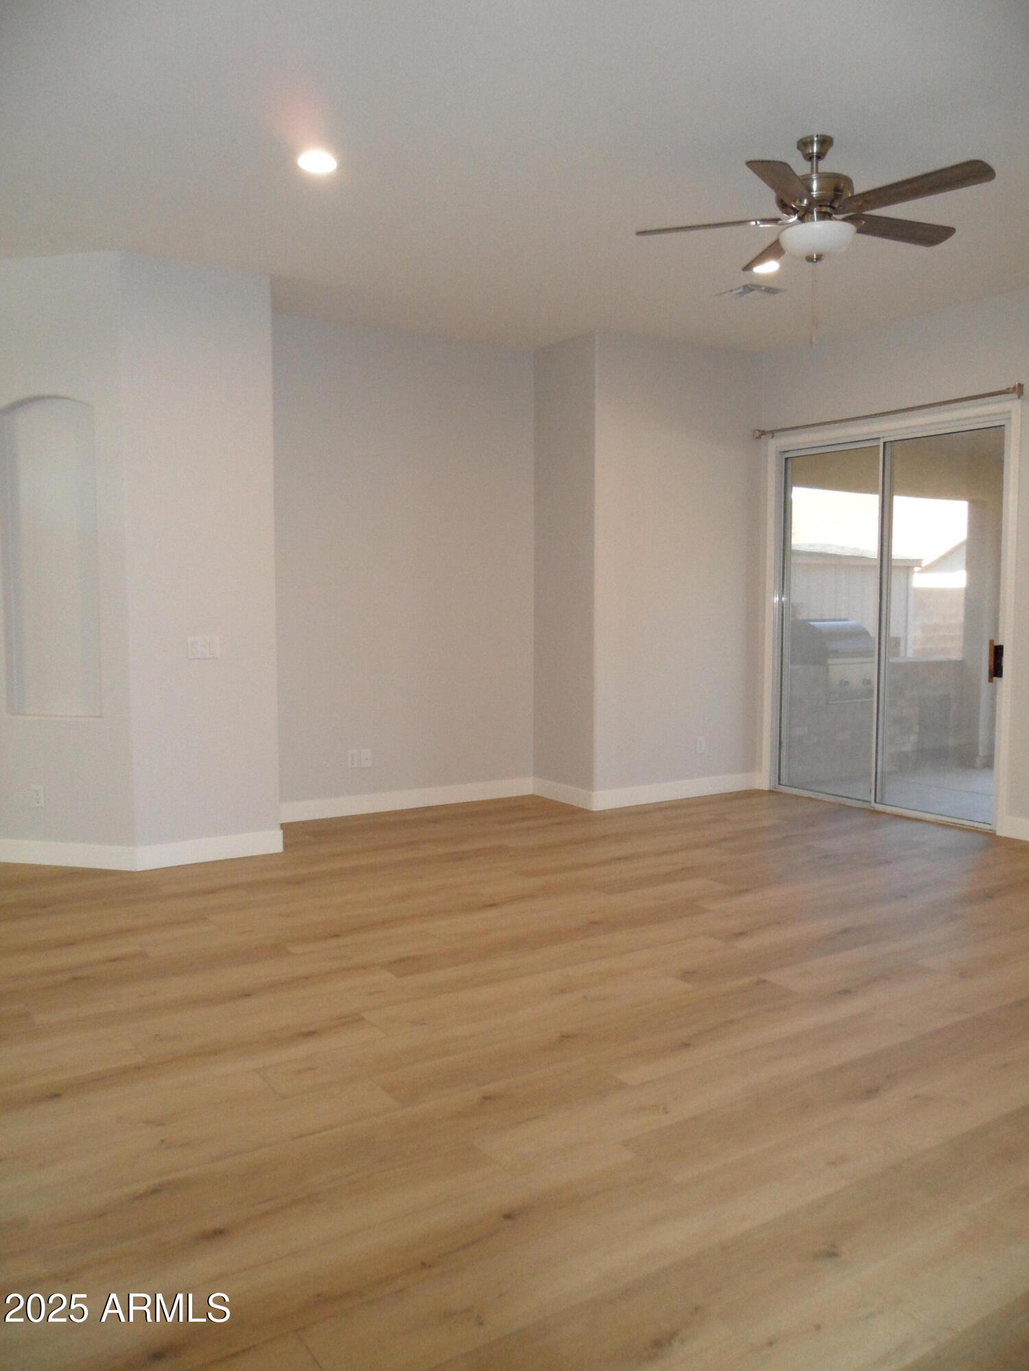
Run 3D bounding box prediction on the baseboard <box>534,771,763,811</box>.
[{"bbox_3d":[0.958,0.707,7.708,1.512,0.125,0.716,-3,5,-32],"label":"baseboard"}]

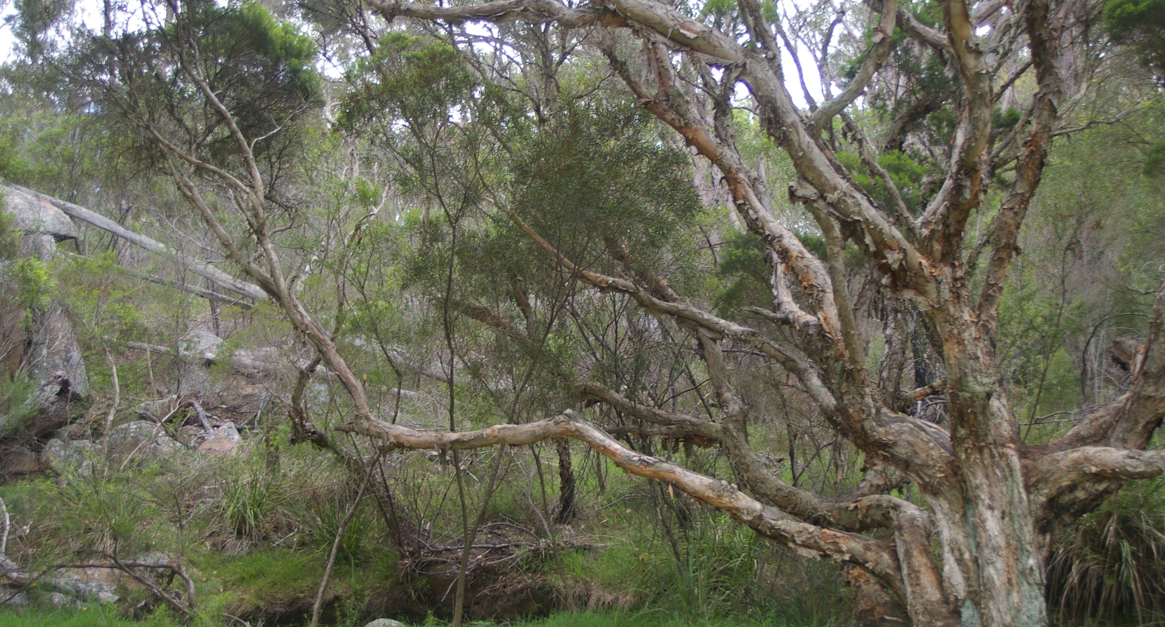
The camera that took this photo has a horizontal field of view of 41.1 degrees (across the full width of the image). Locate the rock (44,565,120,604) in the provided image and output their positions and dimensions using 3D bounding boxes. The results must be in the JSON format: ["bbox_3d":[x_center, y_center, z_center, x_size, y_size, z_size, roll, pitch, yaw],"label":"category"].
[{"bbox_3d":[-5.290,2.871,16.400,0.798,0.393,0.550,2,-5,-18],"label":"rock"}]

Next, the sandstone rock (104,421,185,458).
[{"bbox_3d":[-5.648,1.625,20.000,1.032,0.481,0.700,1,-5,-16],"label":"sandstone rock"}]

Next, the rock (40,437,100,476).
[{"bbox_3d":[-6.439,1.790,19.500,0.743,0.492,0.580,2,-5,-18],"label":"rock"}]

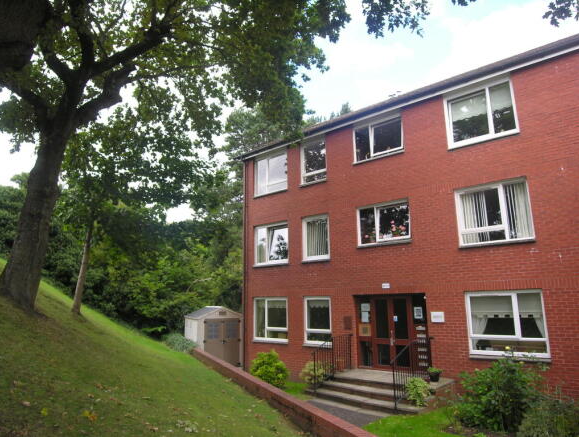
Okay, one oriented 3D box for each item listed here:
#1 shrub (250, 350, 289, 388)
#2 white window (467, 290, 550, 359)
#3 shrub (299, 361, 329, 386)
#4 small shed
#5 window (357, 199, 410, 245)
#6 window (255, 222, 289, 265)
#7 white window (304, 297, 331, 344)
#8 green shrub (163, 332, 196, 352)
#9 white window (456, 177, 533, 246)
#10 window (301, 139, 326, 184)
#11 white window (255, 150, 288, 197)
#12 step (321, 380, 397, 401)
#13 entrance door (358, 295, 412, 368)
[{"bbox_3d":[-0.583,4.470,12.232,1.100,1.000,1.050,-1,-12,0],"label":"shrub"},{"bbox_3d":[5.005,2.440,9.360,1.612,1.445,0.120,-11,-16,38],"label":"white window"},{"bbox_3d":[0.763,4.426,11.526,0.800,0.680,0.750,-11,-16,39],"label":"shrub"},{"bbox_3d":[-2.935,4.530,15.560,1.800,2.180,2.000,6,-14,-28],"label":"small shed"},{"bbox_3d":[2.716,0.171,11.751,1.666,1.113,0.150,-11,-16,39],"label":"window"},{"bbox_3d":[-0.621,0.930,14.443,1.579,1.423,0.120,-11,-16,38],"label":"window"},{"bbox_3d":[0.906,3.198,12.669,1.033,1.437,0.120,-11,-16,38],"label":"white window"},{"bbox_3d":[-3.807,4.389,14.216,1.150,0.720,1.000,-11,-16,39],"label":"green shrub"},{"bbox_3d":[4.955,-0.114,9.888,1.655,1.416,0.150,-11,-16,39],"label":"white window"},{"bbox_3d":[0.862,-1.908,13.790,1.033,1.430,0.120,-11,-16,38],"label":"window"},{"bbox_3d":[-0.685,-1.637,15.042,1.624,1.426,0.150,-11,-16,39],"label":"white window"},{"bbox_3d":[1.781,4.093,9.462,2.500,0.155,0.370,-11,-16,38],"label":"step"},{"bbox_3d":[2.680,3.227,11.427,1.700,2.040,0.100,-11,-16,38],"label":"entrance door"}]

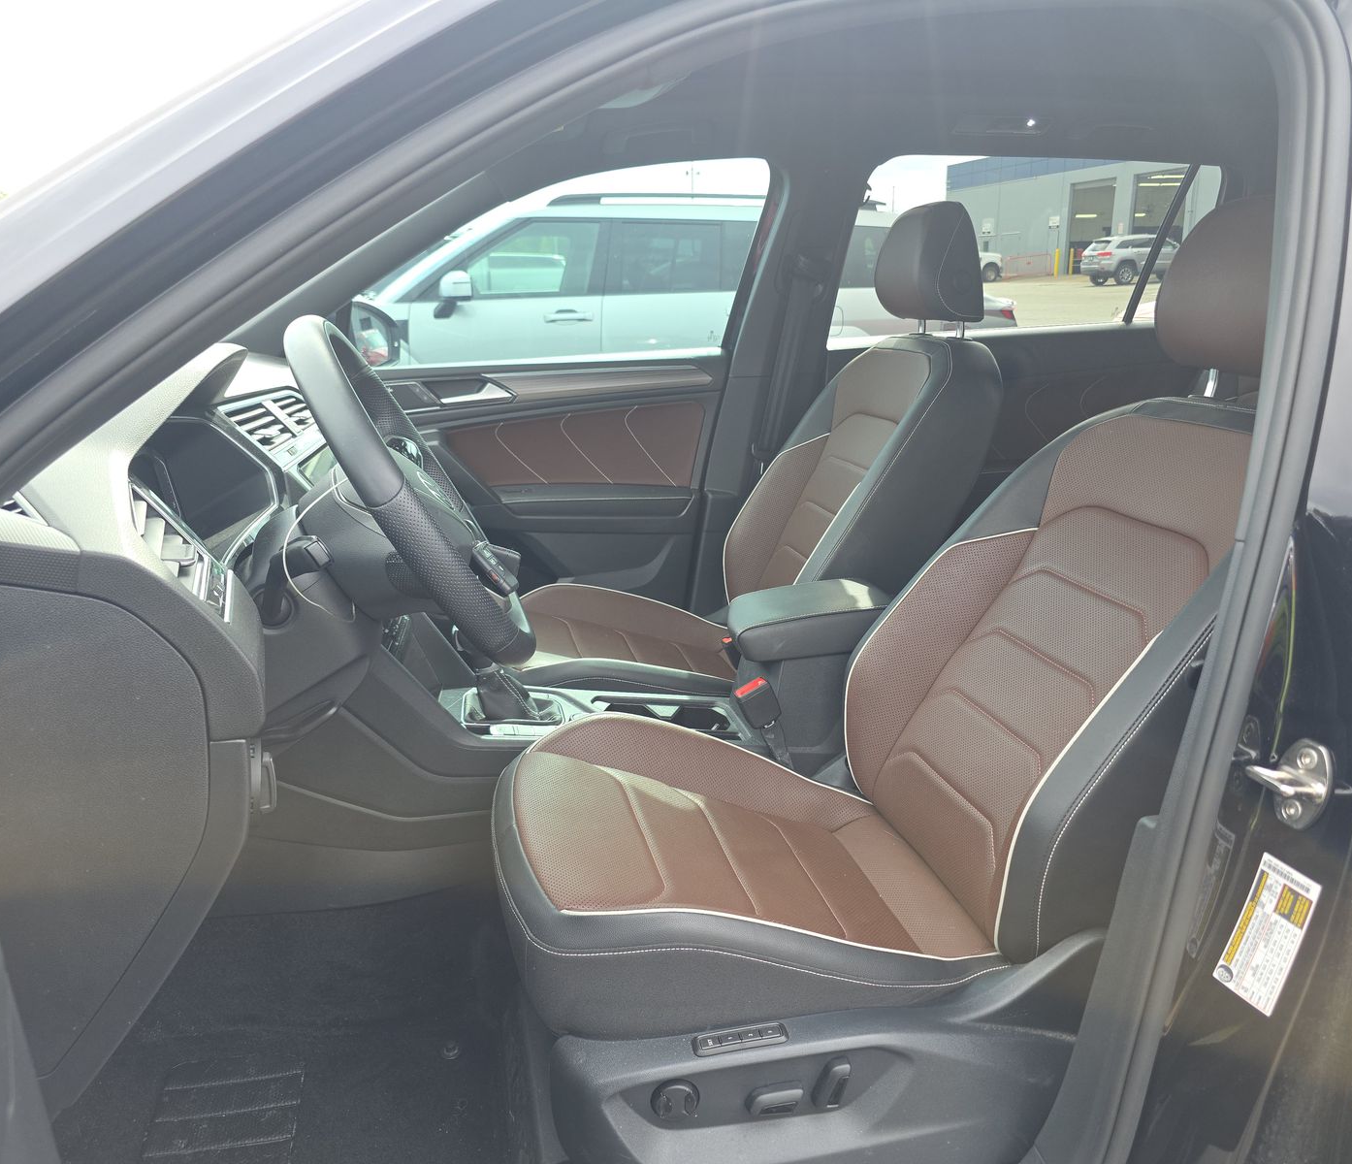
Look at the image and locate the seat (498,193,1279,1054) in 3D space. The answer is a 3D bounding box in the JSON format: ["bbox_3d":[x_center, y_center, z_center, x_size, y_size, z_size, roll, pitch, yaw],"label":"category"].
[{"bbox_3d":[0.248,-0.006,1.110,0.950,0.770,0.540,-5,18,-13],"label":"seat"}]

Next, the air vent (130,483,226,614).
[{"bbox_3d":[-0.322,-0.021,0.664,0.028,0.088,0.085,-38,22,-1],"label":"air vent"}]

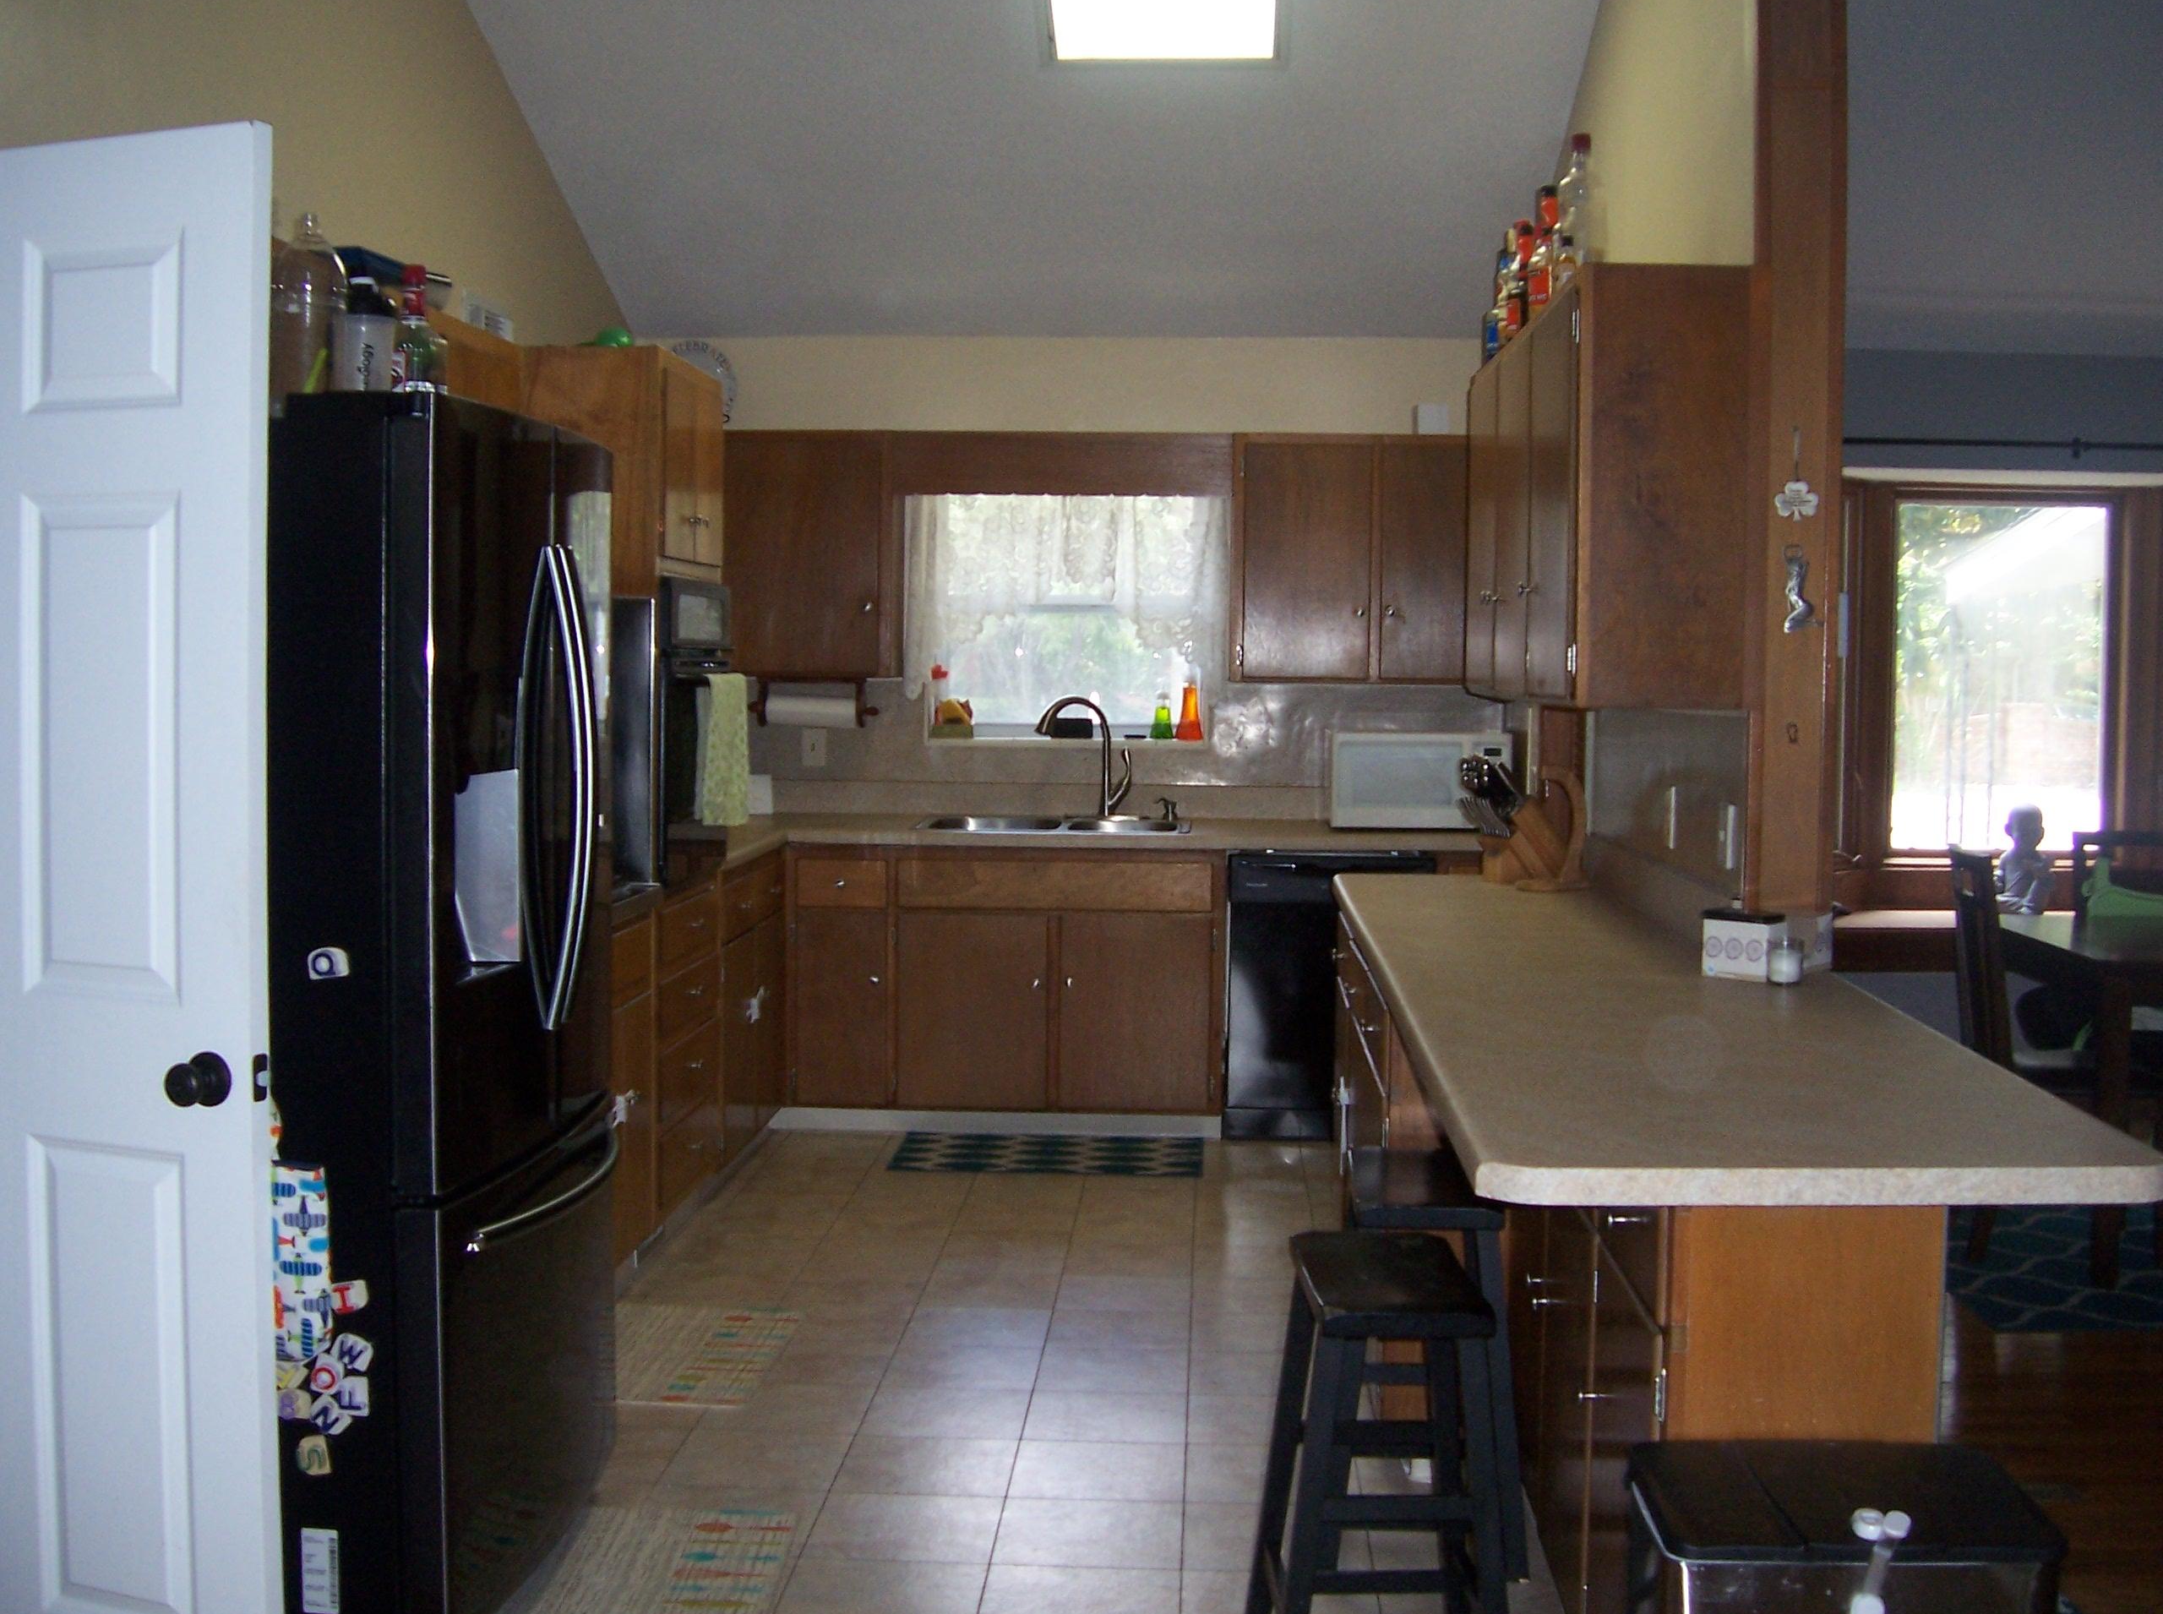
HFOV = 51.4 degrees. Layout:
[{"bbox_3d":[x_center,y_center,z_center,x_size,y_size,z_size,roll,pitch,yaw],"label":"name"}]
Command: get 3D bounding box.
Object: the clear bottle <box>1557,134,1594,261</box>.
[{"bbox_3d":[0.919,-1.107,4.210,0.075,0.300,0.075,1,4,3],"label":"clear bottle"}]

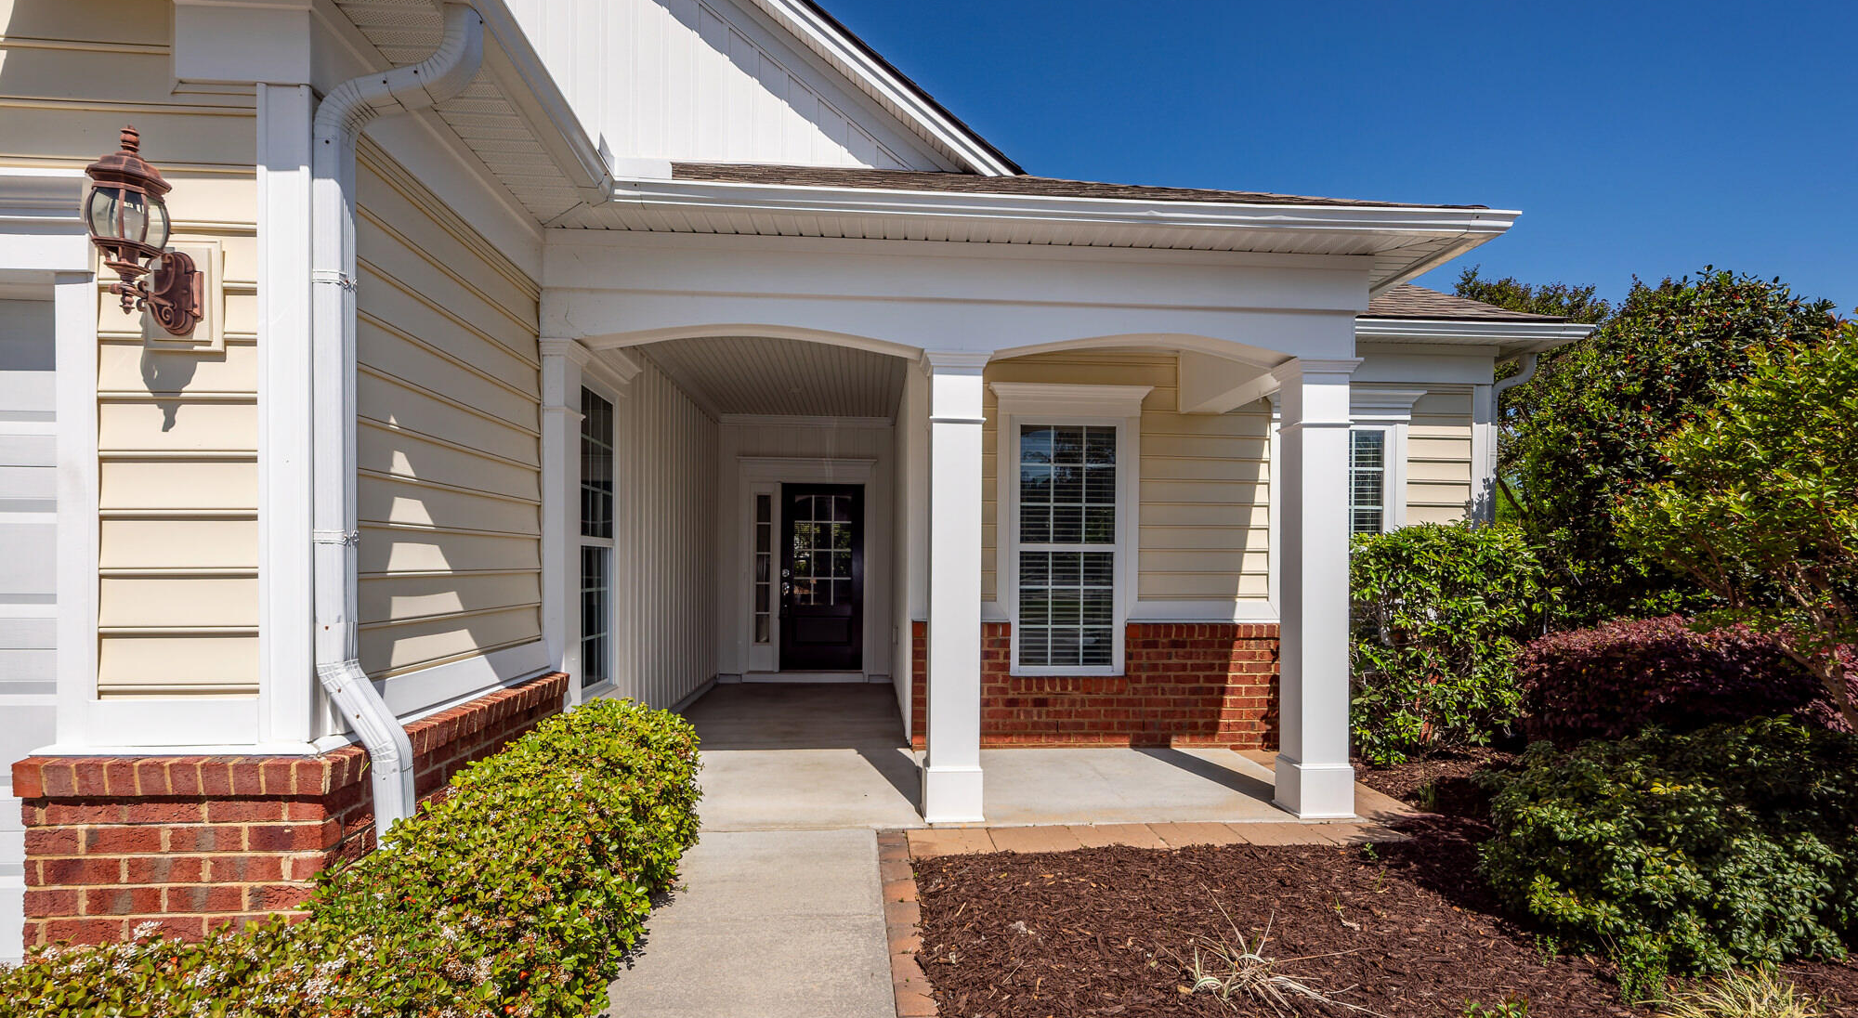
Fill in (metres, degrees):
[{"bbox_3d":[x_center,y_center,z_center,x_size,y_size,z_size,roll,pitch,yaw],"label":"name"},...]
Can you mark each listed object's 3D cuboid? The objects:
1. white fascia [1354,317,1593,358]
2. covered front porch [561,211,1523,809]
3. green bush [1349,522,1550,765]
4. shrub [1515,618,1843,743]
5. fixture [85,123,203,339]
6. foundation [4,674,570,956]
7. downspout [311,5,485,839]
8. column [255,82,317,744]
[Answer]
[{"bbox_3d":[3.660,-1.215,5.830,1.850,0.150,0.460,0,-2,-4],"label":"white fascia"},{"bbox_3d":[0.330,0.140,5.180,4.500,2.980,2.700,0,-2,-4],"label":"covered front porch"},{"bbox_3d":[3.400,0.880,5.550,1.350,1.580,0.850,0,-2,-4],"label":"green bush"},{"bbox_3d":[4.680,1.170,5.000,1.900,1.000,1.300,0,-2,-4],"label":"shrub"},{"bbox_3d":[-2.075,-0.730,2.180,0.170,0.510,0.270,0,-2,-4],"label":"fixture"},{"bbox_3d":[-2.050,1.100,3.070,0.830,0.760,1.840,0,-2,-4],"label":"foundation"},{"bbox_3d":[-1.540,-0.100,2.430,0.480,2.750,0.100,0,-2,-4],"label":"downspout"},{"bbox_3d":[-1.835,-0.270,2.420,0.165,1.890,0.160,0,-2,-4],"label":"column"}]

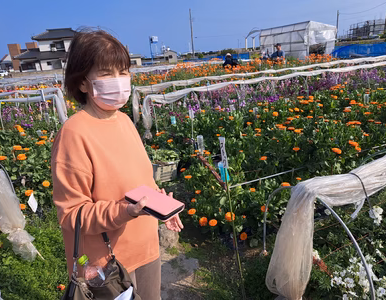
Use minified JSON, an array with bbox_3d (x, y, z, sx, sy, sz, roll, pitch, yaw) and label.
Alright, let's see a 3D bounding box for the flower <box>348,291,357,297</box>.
[{"bbox_3d":[0.703,0.633,1.220,0.045,0.020,0.045,27,-2,37],"label":"flower"}]

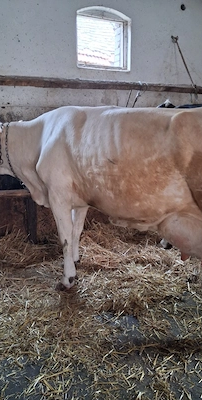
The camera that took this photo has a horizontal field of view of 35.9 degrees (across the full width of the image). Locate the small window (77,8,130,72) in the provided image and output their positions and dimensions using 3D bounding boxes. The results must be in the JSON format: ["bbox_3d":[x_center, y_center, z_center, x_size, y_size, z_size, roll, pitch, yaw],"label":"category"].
[{"bbox_3d":[0.041,-2.111,4.117,0.760,0.752,0.120,-5,15,-22],"label":"small window"}]

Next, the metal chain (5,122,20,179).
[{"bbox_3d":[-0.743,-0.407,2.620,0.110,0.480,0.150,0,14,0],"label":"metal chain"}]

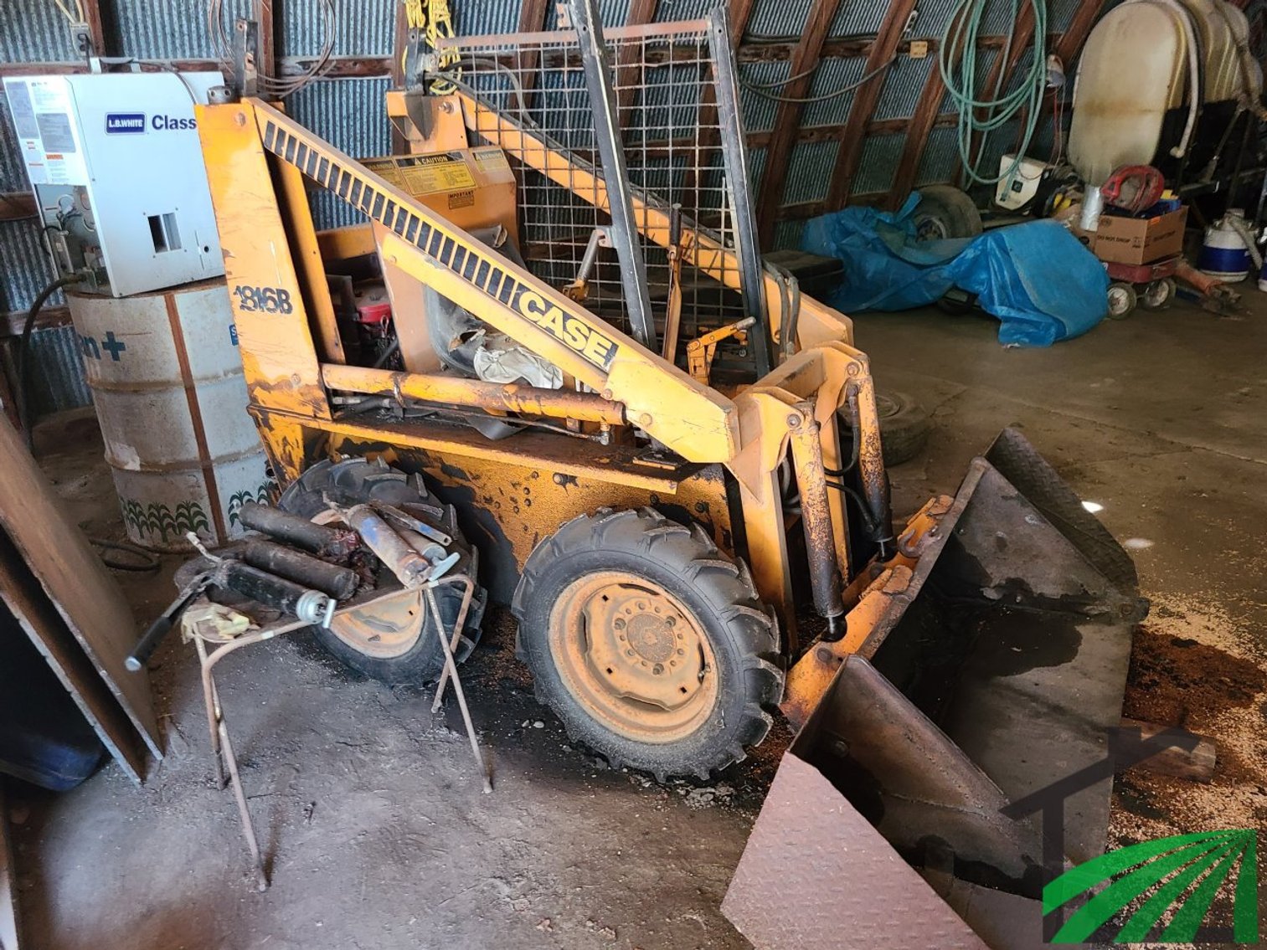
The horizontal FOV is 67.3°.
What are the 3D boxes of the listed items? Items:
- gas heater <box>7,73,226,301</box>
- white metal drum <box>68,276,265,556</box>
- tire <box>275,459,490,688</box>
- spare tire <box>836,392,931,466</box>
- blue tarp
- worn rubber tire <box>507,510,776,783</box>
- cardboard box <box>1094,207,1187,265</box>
[{"bbox_3d":[-1.682,-1.003,3.253,0.340,0.667,0.555,10,25,29],"label":"gas heater"},{"bbox_3d":[-1.627,-0.261,3.489,0.595,0.890,0.595,-13,24,-24],"label":"white metal drum"},{"bbox_3d":[-0.659,0.257,2.452,0.605,0.605,0.150,9,24,27],"label":"tire"},{"bbox_3d":[0.940,-0.209,4.011,0.600,0.187,0.600,-3,22,0],"label":"spare tire"},{"bbox_3d":[1.999,-1.346,6.086,1.820,0.680,1.300,8,24,26],"label":"blue tarp"},{"bbox_3d":[0.021,0.371,2.083,0.605,0.605,0.150,9,25,28],"label":"worn rubber tire"},{"bbox_3d":[3.151,-1.493,5.895,0.490,0.265,0.285,-17,26,-32],"label":"cardboard box"}]

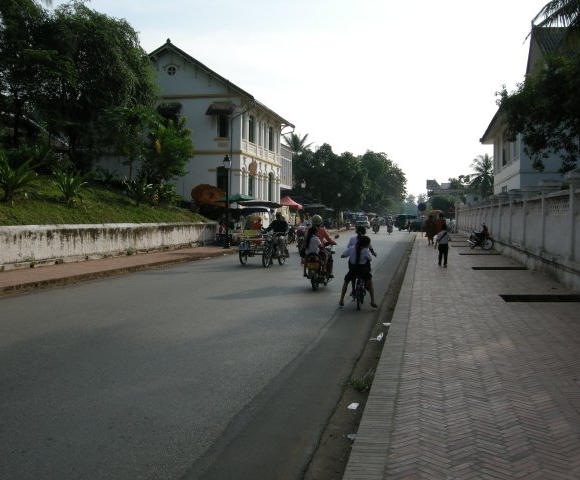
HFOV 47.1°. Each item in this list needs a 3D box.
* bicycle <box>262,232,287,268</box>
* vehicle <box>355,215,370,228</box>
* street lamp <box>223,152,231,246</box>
[{"bbox_3d":[-0.489,0.311,21.000,0.580,1.060,1.720,1,2,21],"label":"bicycle"},{"bbox_3d":[9.393,-2.365,86.000,1.800,1.850,4.400,1,2,12],"label":"vehicle"},{"bbox_3d":[-3.015,-1.839,31.800,0.340,4.500,0.340,0,2,0],"label":"street lamp"}]

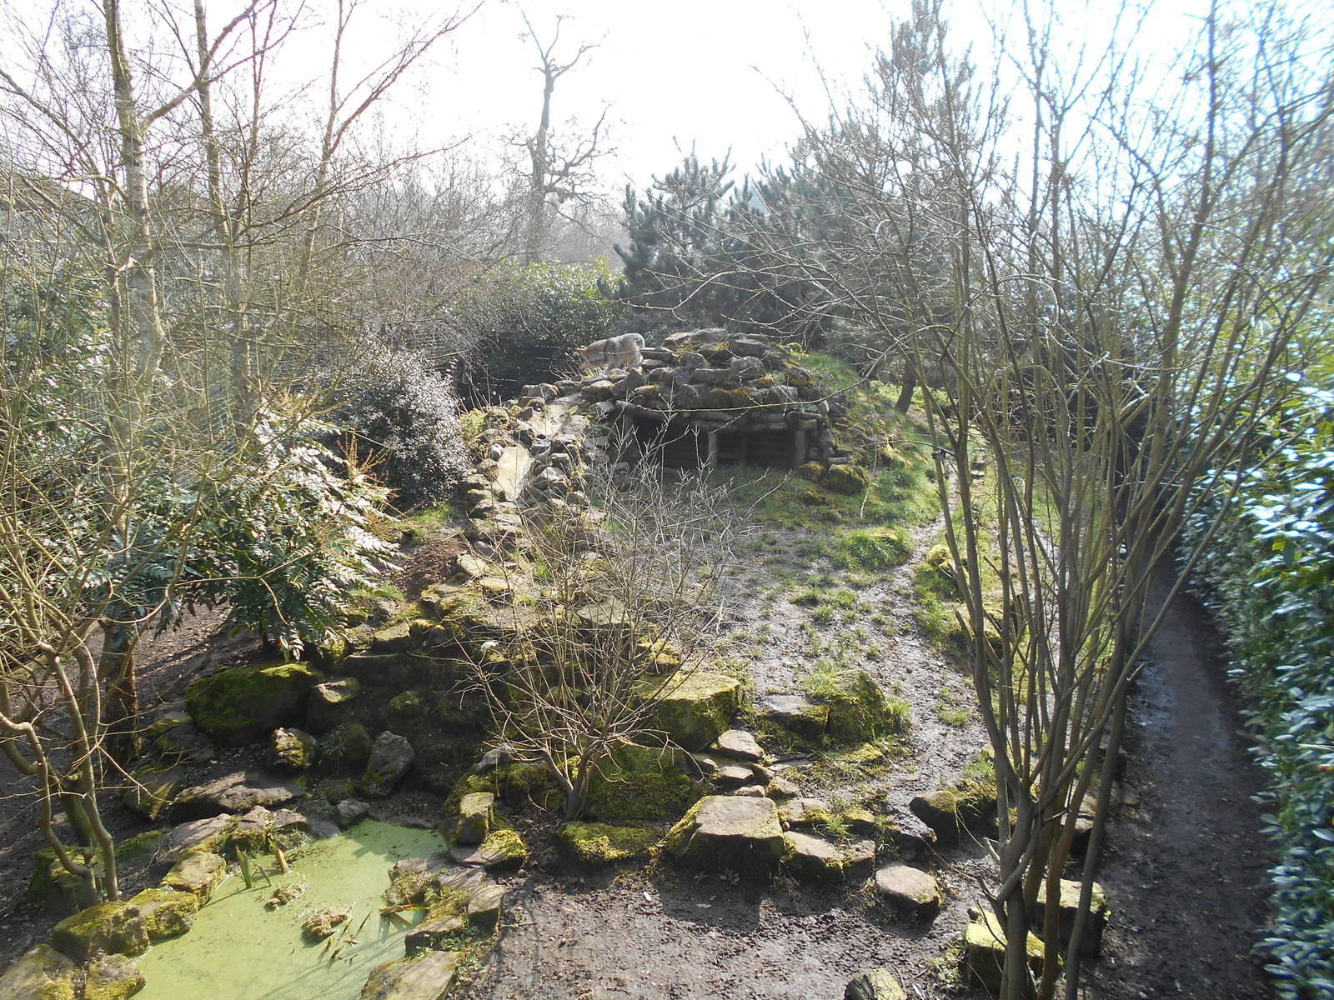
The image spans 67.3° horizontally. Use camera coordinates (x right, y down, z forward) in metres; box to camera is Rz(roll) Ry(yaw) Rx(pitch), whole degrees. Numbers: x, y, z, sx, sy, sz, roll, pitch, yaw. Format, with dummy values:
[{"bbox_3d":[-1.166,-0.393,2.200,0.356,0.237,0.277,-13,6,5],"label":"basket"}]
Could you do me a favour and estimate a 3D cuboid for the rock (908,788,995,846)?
[{"bbox_3d":[2.045,2.276,7.199,0.589,0.313,0.412,-2,14,-10],"label":"rock"}]

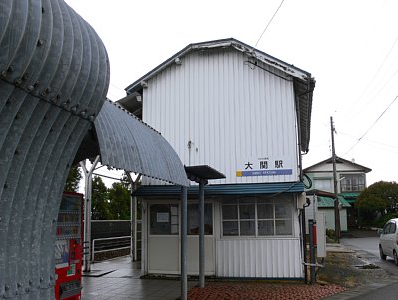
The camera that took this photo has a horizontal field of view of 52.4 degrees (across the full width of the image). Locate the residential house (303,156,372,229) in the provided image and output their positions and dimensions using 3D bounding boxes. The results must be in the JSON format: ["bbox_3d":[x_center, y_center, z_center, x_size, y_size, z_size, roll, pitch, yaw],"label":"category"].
[{"bbox_3d":[12.406,4.275,39.279,6.500,6.460,7.300,-2,-9,6],"label":"residential house"}]

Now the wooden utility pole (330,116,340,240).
[{"bbox_3d":[7.680,1.547,22.938,0.300,7.070,0.300,-2,-9,6],"label":"wooden utility pole"}]

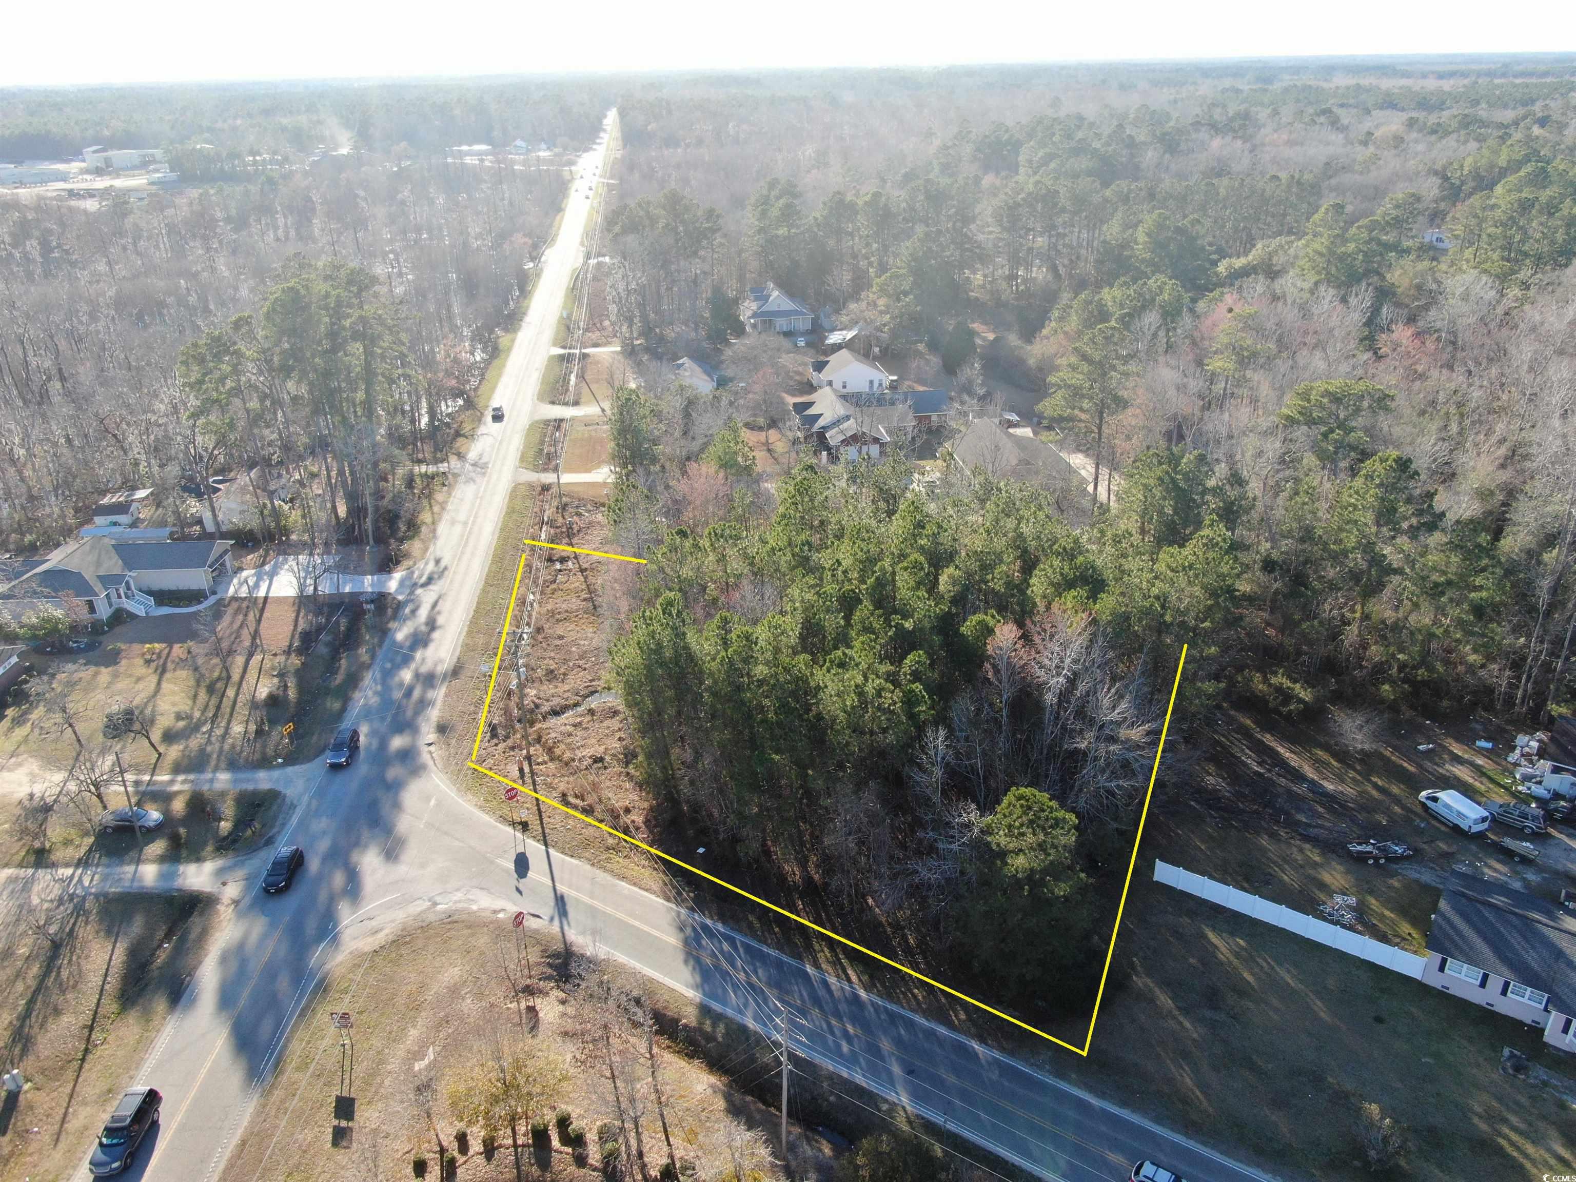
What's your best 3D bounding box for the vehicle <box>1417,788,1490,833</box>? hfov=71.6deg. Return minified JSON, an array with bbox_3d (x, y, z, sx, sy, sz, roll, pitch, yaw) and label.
[{"bbox_3d":[55.082,17.972,90.602,1.880,1.900,4.900,-11,27,-19],"label":"vehicle"}]

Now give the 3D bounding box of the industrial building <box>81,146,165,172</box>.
[{"bbox_3d":[-478.649,-312.885,789.524,47.000,13.200,32.000,-13,28,-22],"label":"industrial building"}]

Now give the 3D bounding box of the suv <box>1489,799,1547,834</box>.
[{"bbox_3d":[59.895,18.352,89.800,4.500,1.720,1.760,19,33,36],"label":"suv"}]

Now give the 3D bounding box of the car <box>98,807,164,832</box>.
[{"bbox_3d":[-55.790,19.512,92.961,4.720,1.450,1.800,-1,26,1],"label":"car"}]

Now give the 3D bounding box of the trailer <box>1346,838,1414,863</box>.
[{"bbox_3d":[46.780,20.508,86.573,4.600,1.150,2.100,0,26,3],"label":"trailer"}]

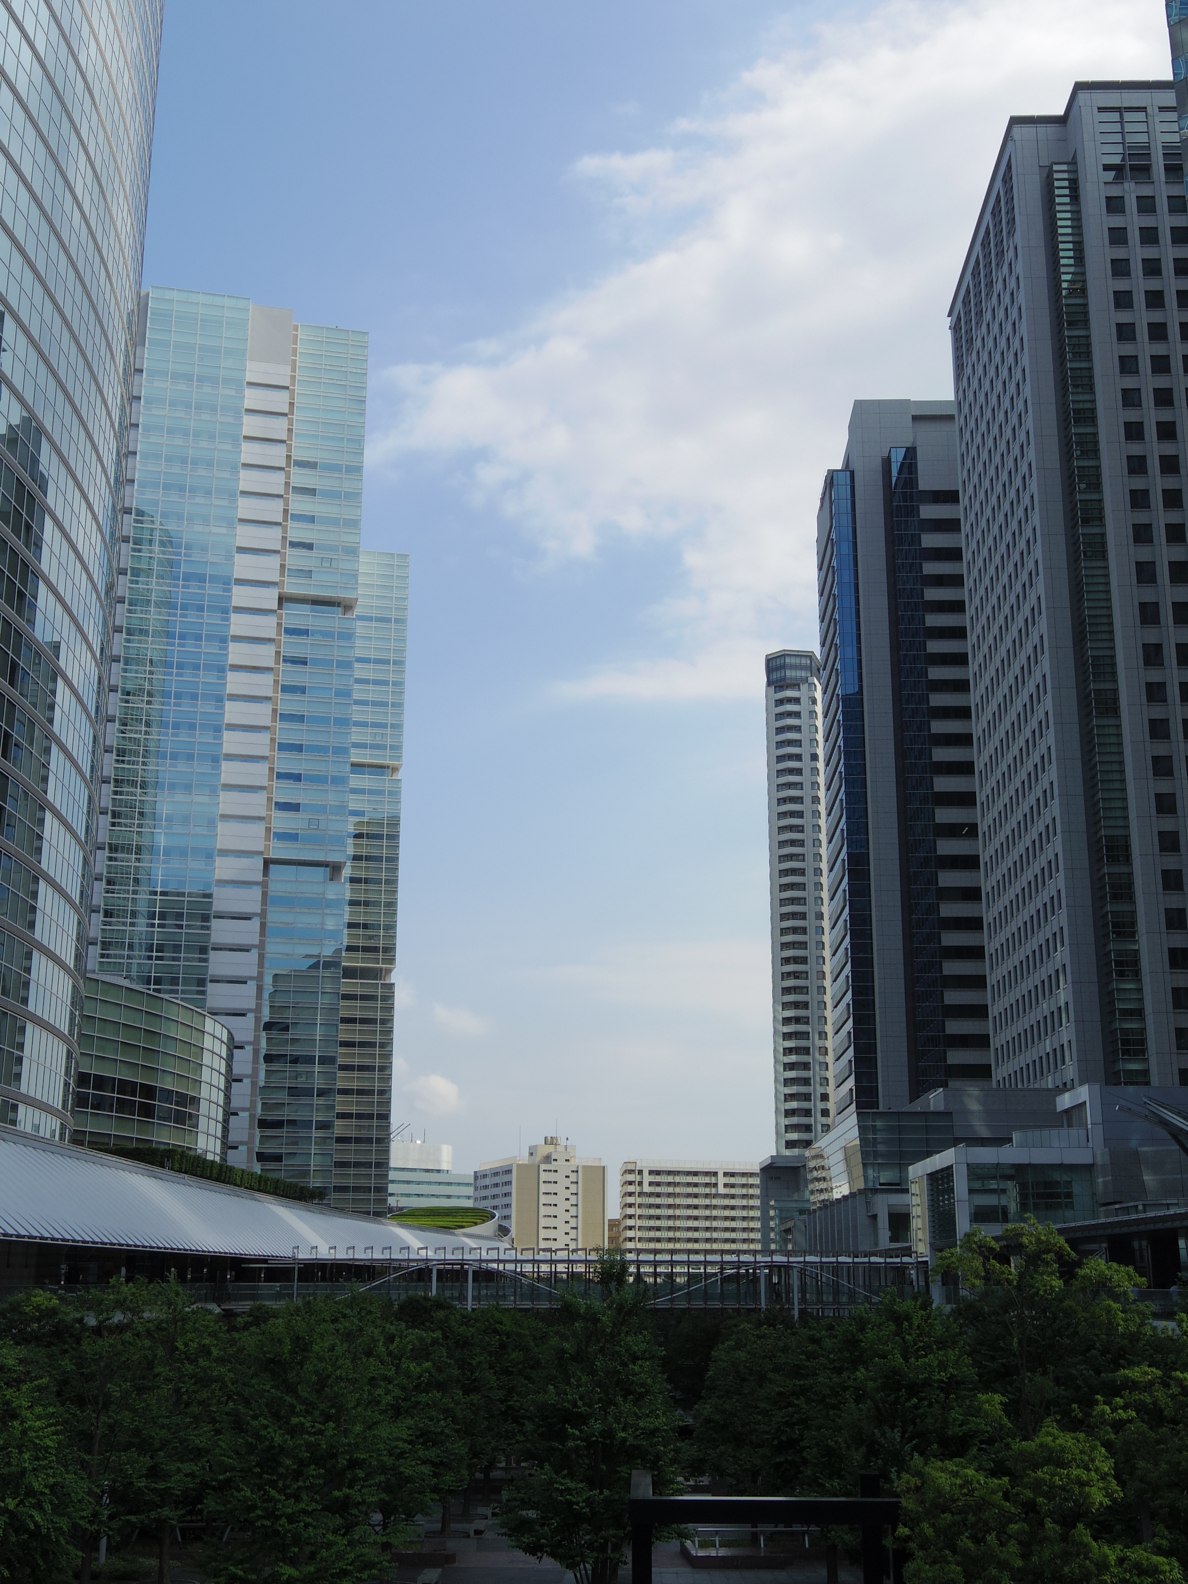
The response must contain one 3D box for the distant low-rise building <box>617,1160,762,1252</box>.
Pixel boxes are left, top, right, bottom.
[{"bbox_3d":[29.598,115.194,461.585,46.000,37.700,11.500,6,-16,-20],"label":"distant low-rise building"}]

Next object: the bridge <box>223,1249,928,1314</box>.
[{"bbox_3d":[-0.752,32.247,117.716,47.040,4.080,4.300,4,-16,-13],"label":"bridge"}]

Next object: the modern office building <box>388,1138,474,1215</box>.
[{"bbox_3d":[-61.678,138.730,574.082,44.250,51.000,30.000,12,-19,-36],"label":"modern office building"}]

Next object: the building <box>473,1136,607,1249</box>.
[{"bbox_3d":[-16.043,126.877,522.601,27.350,47.020,38.110,6,-16,-19],"label":"building"}]

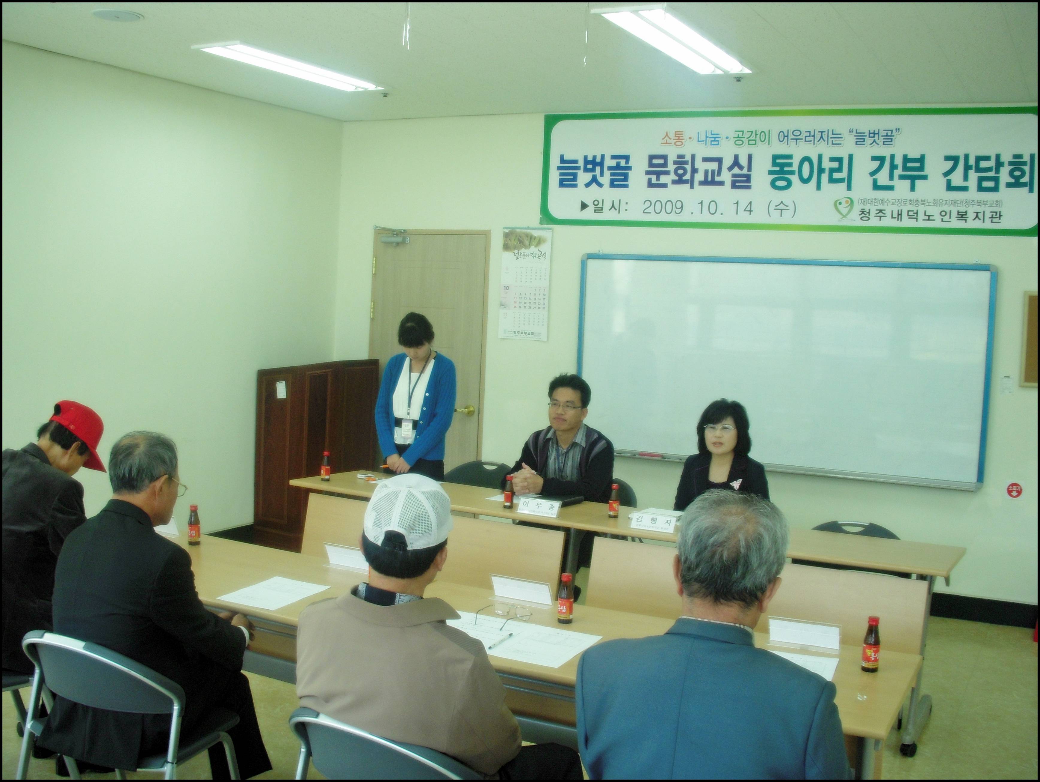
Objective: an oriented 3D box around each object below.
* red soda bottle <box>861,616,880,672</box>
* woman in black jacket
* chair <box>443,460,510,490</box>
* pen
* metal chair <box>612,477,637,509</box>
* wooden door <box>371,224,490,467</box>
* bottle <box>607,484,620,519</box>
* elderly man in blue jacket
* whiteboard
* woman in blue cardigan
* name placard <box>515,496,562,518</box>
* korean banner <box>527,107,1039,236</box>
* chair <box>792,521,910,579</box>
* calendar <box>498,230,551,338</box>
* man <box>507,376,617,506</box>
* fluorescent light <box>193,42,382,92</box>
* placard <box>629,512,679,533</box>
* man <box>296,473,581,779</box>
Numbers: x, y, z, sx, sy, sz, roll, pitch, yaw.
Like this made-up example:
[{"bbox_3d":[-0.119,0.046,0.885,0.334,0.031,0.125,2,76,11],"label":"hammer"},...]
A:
[{"bbox_3d":[0.918,0.659,2.978,0.047,0.139,0.047,5,6,26],"label":"red soda bottle"},{"bbox_3d":[0.856,0.659,5.176,0.480,1.240,0.680,5,6,26],"label":"woman in black jacket"},{"bbox_3d":[-0.269,0.776,5.815,0.480,0.790,0.530,5,6,26],"label":"chair"},{"bbox_3d":[-0.051,0.684,3.136,0.011,0.011,0.147,4,6,25],"label":"pen"},{"bbox_3d":[0.271,0.809,5.577,0.460,0.800,0.500,4,6,25],"label":"metal chair"},{"bbox_3d":[-0.604,-0.021,7.457,0.870,2.030,0.080,4,6,25],"label":"wooden door"},{"bbox_3d":[0.401,0.467,4.846,0.043,0.140,0.043,4,6,25],"label":"bottle"},{"bbox_3d":[0.469,0.844,2.356,0.500,1.365,0.740,5,6,27],"label":"elderly man in blue jacket"},{"bbox_3d":[1.403,-0.133,6.439,2.340,1.200,0.060,4,6,25],"label":"whiteboard"},{"bbox_3d":[-0.566,0.365,5.961,0.430,1.550,0.300,4,6,20],"label":"woman in blue cardigan"},{"bbox_3d":[0.093,0.500,4.945,0.200,0.070,0.065,5,6,26],"label":"name placard"},{"bbox_3d":[1.458,-1.250,6.463,2.950,0.676,0.012,5,6,26],"label":"korean banner"},{"bbox_3d":[1.287,0.948,4.672,0.480,0.790,0.530,5,6,26],"label":"chair"},{"bbox_3d":[0.028,-0.674,7.211,0.342,0.700,0.012,5,6,26],"label":"calendar"},{"bbox_3d":[0.151,0.569,5.494,0.570,1.300,0.740,5,6,26],"label":"man"},{"bbox_3d":[-1.115,-1.629,5.725,0.300,0.080,1.270,4,6,25],"label":"fluorescent light"},{"bbox_3d":[0.546,0.522,4.640,0.198,0.080,0.050,4,6,25],"label":"placard"},{"bbox_3d":[-0.151,0.804,2.662,0.540,1.300,0.740,5,6,26],"label":"man"}]

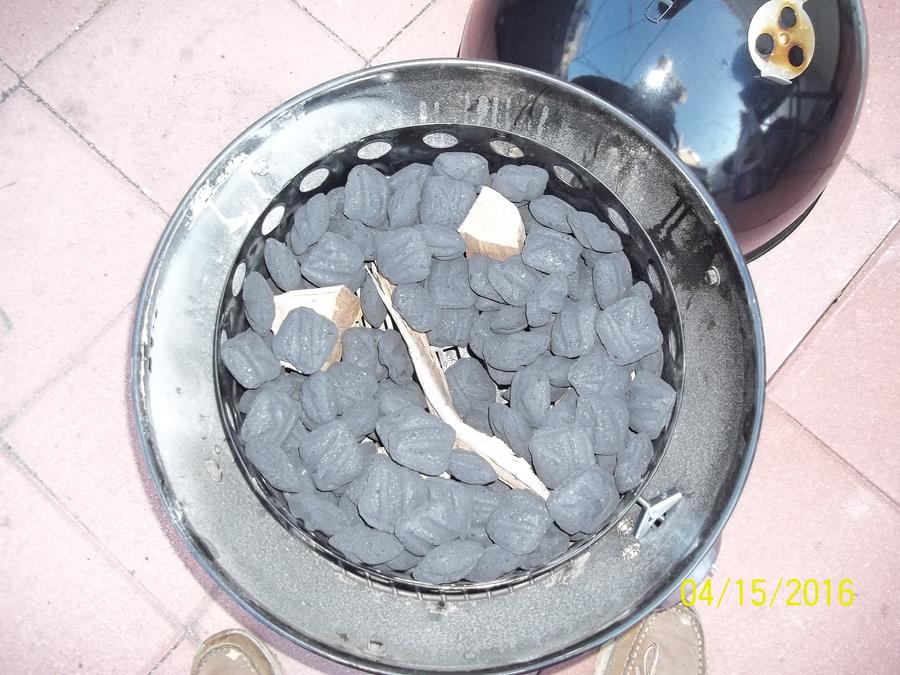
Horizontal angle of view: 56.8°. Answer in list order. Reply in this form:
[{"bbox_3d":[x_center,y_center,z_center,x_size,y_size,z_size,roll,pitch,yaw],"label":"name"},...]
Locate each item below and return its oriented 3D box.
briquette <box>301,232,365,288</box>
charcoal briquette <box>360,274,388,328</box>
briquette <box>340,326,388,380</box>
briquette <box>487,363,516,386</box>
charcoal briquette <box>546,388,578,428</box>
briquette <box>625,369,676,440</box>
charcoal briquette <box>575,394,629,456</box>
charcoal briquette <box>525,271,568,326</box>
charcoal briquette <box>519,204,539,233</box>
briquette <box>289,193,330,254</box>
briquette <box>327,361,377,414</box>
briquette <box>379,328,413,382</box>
[{"bbox_3d":[-0.100,-0.066,0.707,0.050,0.029,0.050,6,72,0],"label":"briquette"},{"bbox_3d":[-0.067,-0.035,0.740,0.028,0.052,0.053,-12,90,3],"label":"charcoal briquette"},{"bbox_3d":[-0.072,0.014,0.720,0.050,0.029,0.050,0,87,-2],"label":"briquette"},{"bbox_3d":[0.051,0.022,0.729,0.050,0.029,0.050,0,92,-2],"label":"briquette"},{"bbox_3d":[0.099,0.063,0.713,0.049,0.026,0.049,-43,46,0],"label":"charcoal briquette"},{"bbox_3d":[0.164,0.056,0.686,0.049,0.026,0.049,10,95,38],"label":"briquette"},{"bbox_3d":[0.126,0.071,0.680,0.050,0.030,0.050,-6,87,4],"label":"charcoal briquette"},{"bbox_3d":[0.083,-0.033,0.712,0.026,0.049,0.049,37,98,37],"label":"charcoal briquette"},{"bbox_3d":[0.072,-0.109,0.752,0.050,0.030,0.050,-37,82,-8],"label":"charcoal briquette"},{"bbox_3d":[-0.122,-0.100,0.731,0.027,0.052,0.054,25,91,-32],"label":"briquette"},{"bbox_3d":[-0.086,0.043,0.730,0.052,0.028,0.053,-6,87,0],"label":"briquette"},{"bbox_3d":[-0.046,0.015,0.717,0.029,0.050,0.050,-18,90,4],"label":"briquette"}]

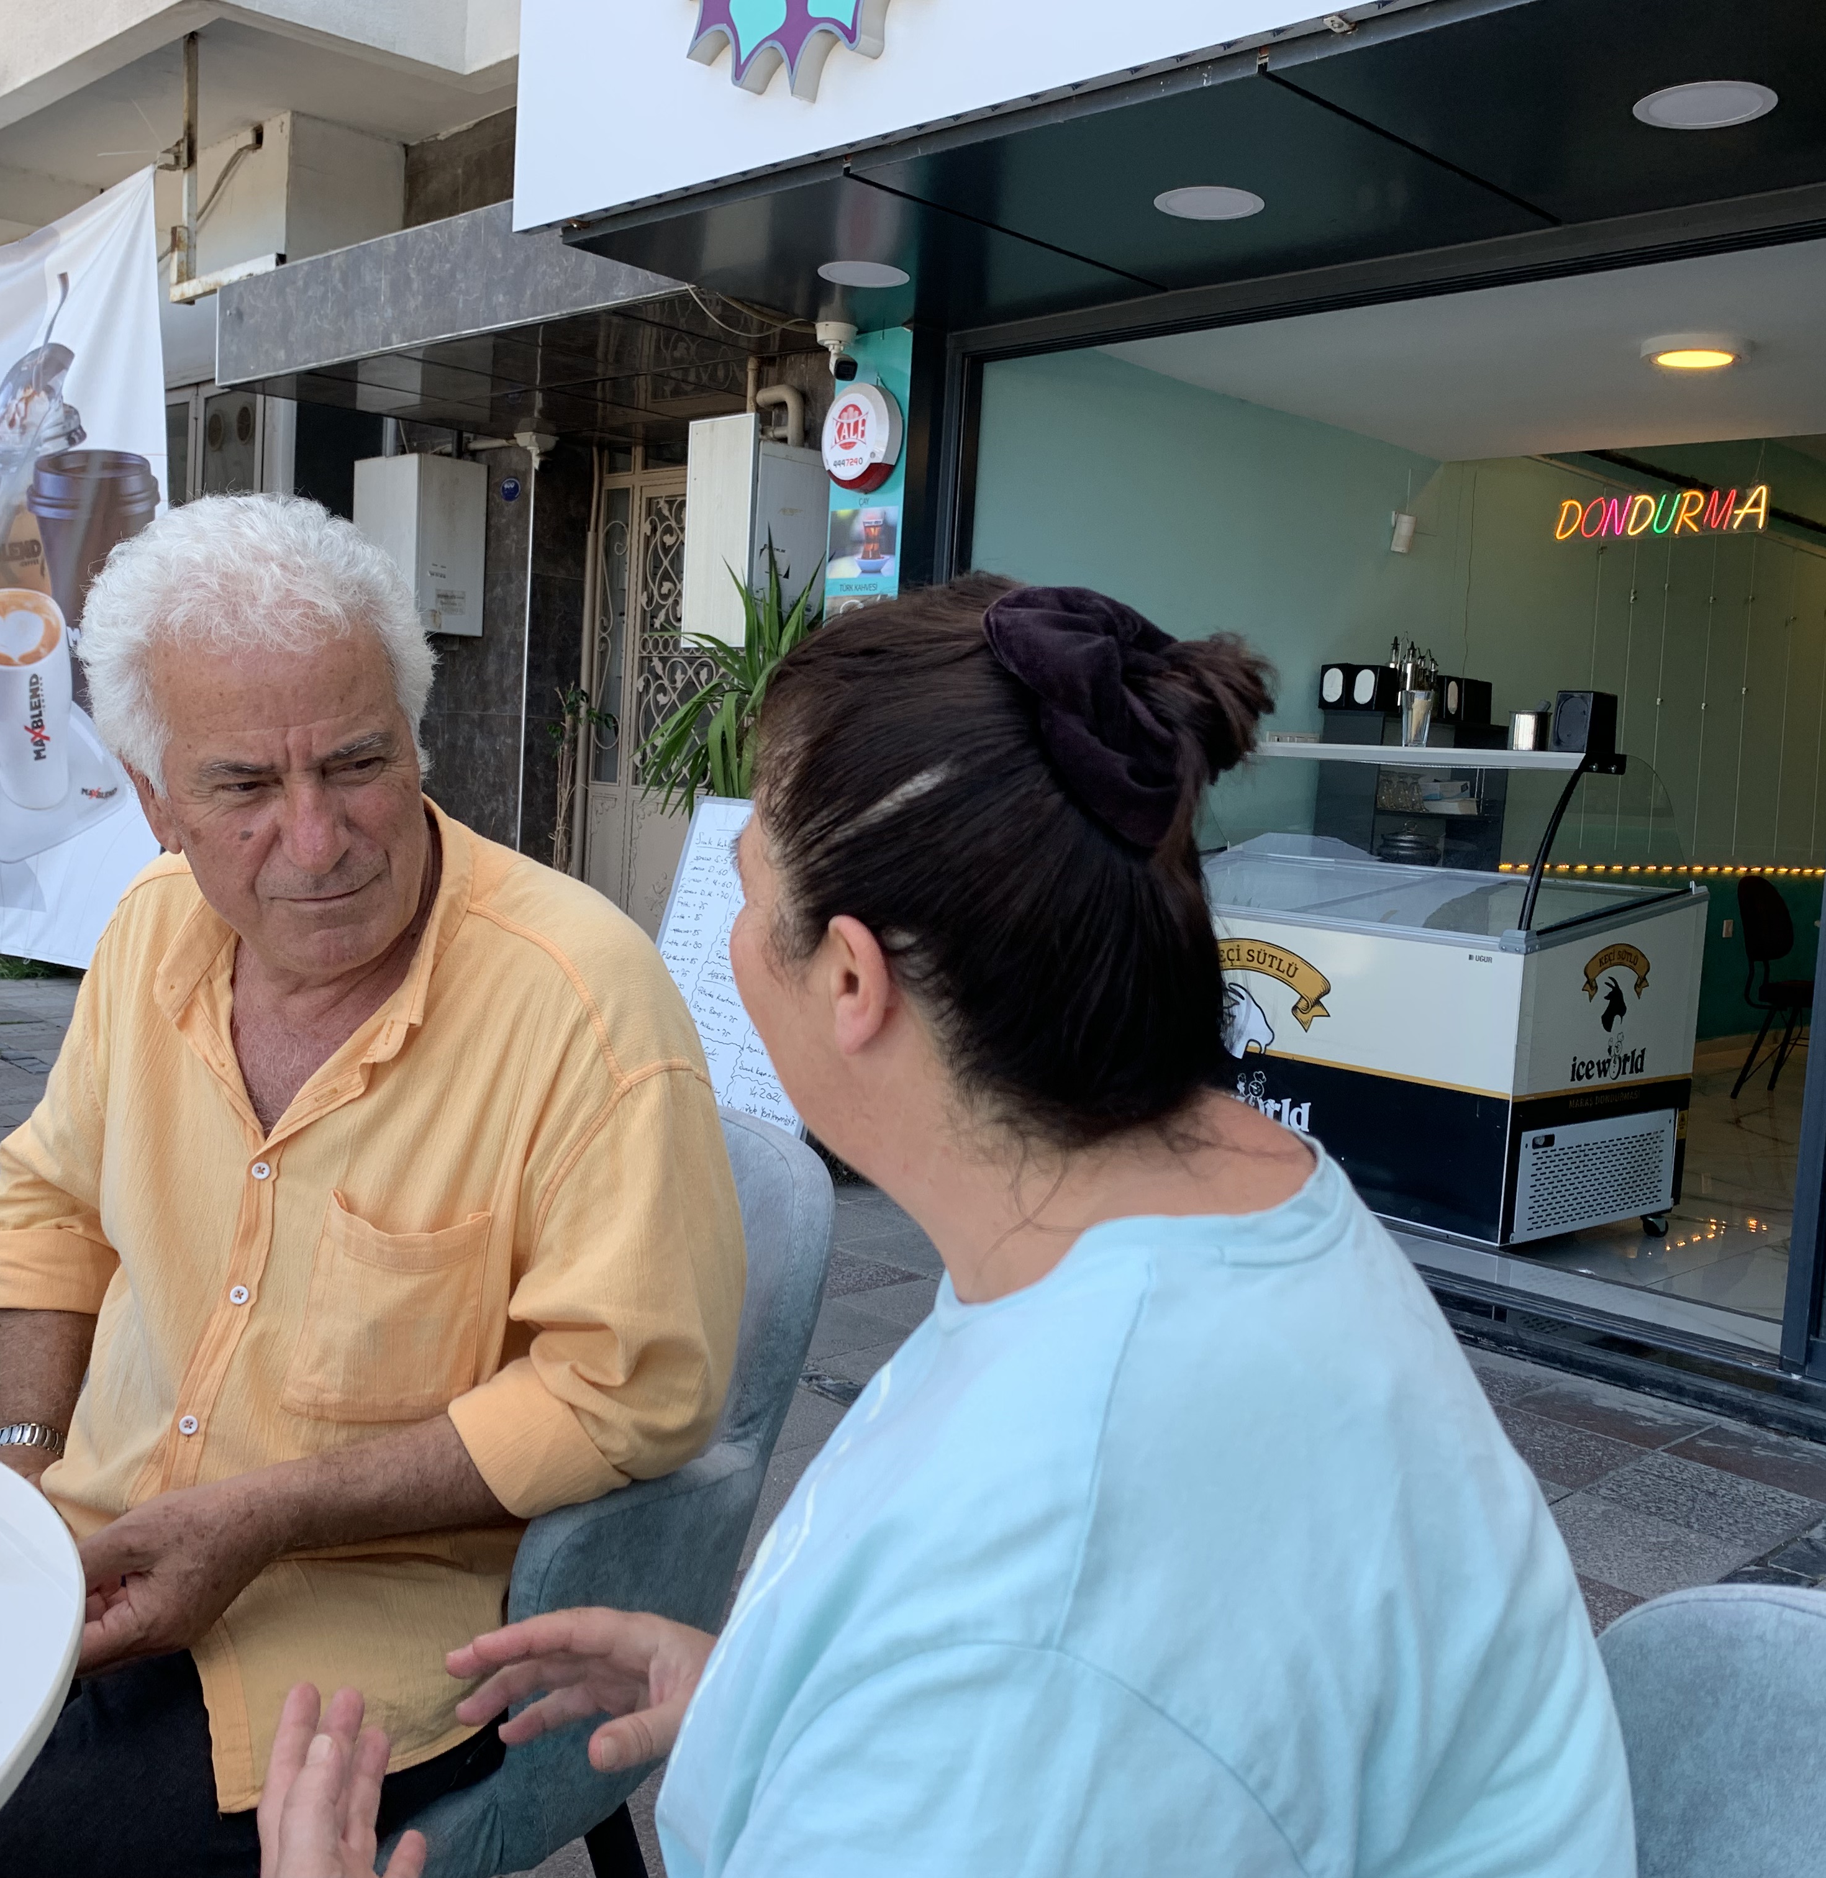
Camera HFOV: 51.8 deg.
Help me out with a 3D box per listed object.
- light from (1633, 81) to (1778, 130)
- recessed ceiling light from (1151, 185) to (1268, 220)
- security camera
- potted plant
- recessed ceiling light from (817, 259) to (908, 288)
[{"bbox_3d":[1.342,-1.416,3.190,0.225,0.025,0.225,8,8,44],"label":"light"},{"bbox_3d":[0.610,-1.516,3.872,0.225,0.025,0.225,3,5,0],"label":"recessed ceiling light"},{"bbox_3d":[-0.208,-1.598,5.161,0.120,0.155,0.165,1,6,-14],"label":"security camera"},{"bbox_3d":[-0.465,-0.182,5.125,0.650,1.795,0.650,8,8,44],"label":"potted plant"},{"bbox_3d":[-0.119,-1.619,4.572,0.225,0.025,0.225,3,5,0],"label":"recessed ceiling light"}]

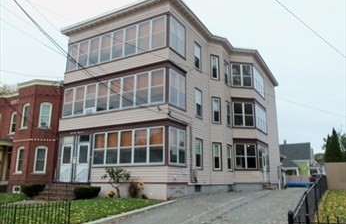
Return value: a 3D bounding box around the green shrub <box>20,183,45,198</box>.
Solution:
[{"bbox_3d":[-7.640,4.277,15.867,1.050,0.770,1.000,-7,-15,29],"label":"green shrub"}]

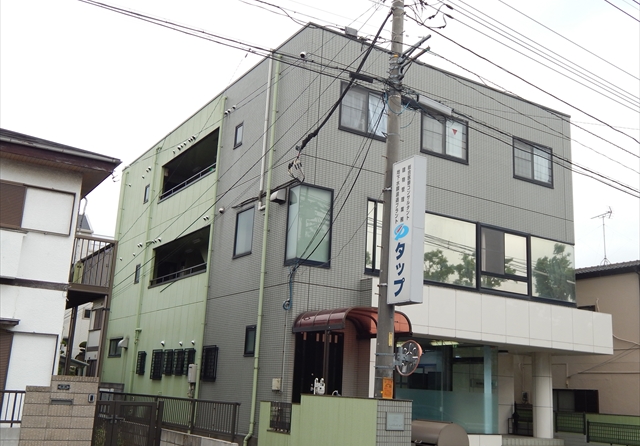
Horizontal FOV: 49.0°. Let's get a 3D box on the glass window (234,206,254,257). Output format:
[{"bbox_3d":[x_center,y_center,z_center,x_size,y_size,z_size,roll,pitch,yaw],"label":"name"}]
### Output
[{"bbox_3d":[-2.052,0.288,19.263,0.120,1.316,1.130,11,-16,-30],"label":"glass window"}]

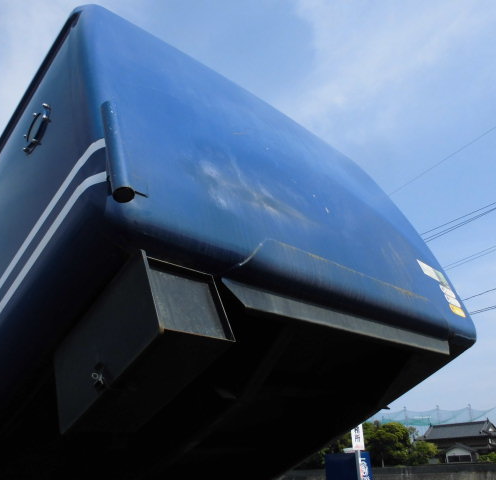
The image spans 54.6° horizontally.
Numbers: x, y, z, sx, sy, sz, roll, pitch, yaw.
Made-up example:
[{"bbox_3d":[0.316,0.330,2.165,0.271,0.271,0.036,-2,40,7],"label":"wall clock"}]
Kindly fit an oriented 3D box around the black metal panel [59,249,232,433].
[{"bbox_3d":[-0.253,0.254,1.112,0.195,0.200,0.401,20,-55,-41],"label":"black metal panel"}]

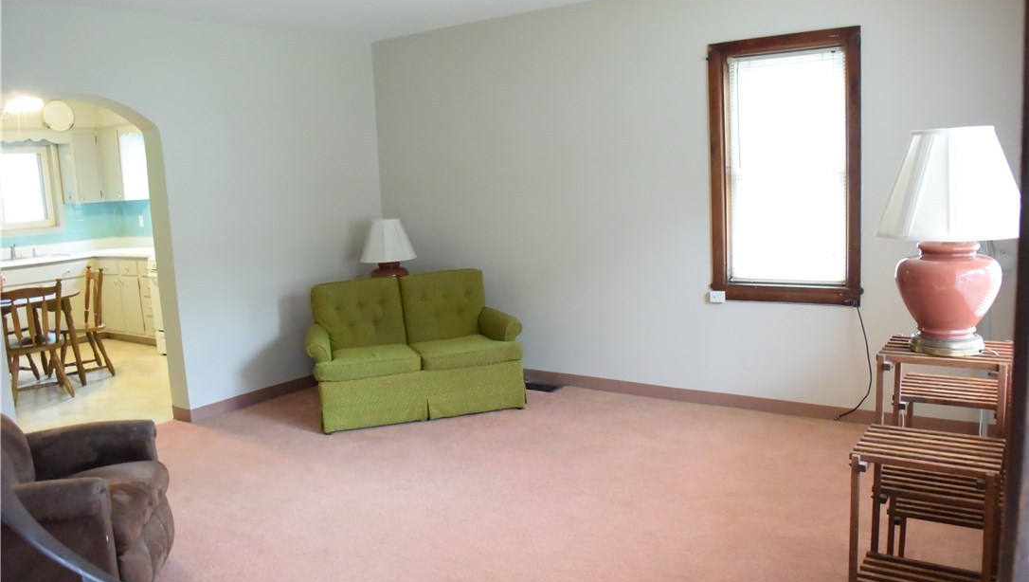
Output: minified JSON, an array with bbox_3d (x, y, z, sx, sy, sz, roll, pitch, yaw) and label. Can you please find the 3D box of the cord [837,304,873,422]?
[{"bbox_3d":[1.919,0.406,4.362,0.182,0.691,0.050,3,11,34],"label":"cord"}]

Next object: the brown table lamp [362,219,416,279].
[{"bbox_3d":[-0.955,-0.210,5.851,0.420,0.664,0.420,3,11,34],"label":"brown table lamp"}]

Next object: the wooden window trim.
[{"bbox_3d":[1.543,-0.680,4.448,0.866,1.520,0.100,3,11,34],"label":"wooden window trim"}]

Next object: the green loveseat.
[{"bbox_3d":[-0.679,0.355,5.207,1.380,0.840,0.800,-5,9,-15],"label":"green loveseat"}]

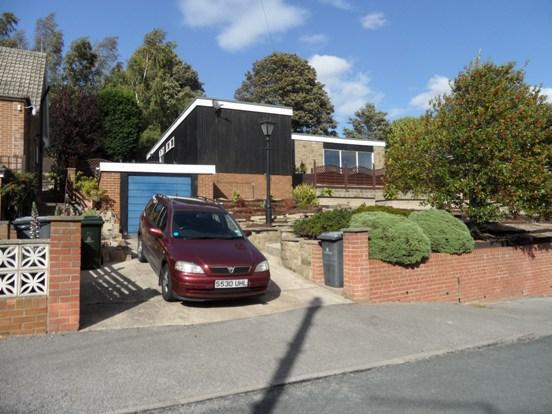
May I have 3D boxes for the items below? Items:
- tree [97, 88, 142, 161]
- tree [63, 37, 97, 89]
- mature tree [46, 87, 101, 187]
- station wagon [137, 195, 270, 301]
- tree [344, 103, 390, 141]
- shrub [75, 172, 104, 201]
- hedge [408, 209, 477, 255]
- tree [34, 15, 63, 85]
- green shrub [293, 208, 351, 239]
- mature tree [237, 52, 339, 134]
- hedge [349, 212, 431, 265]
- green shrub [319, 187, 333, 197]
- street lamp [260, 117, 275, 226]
[{"bbox_3d":[-9.142,-4.471,22.500,2.700,5.300,2.600,0,-1,0],"label":"tree"},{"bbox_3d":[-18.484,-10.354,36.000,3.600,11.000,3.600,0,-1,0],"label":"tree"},{"bbox_3d":[-9.524,-3.222,18.000,2.700,4.800,2.600,0,-2,0],"label":"mature tree"},{"bbox_3d":[-1.590,0.650,7.620,1.730,1.490,4.270,2,5,-27],"label":"station wagon"},{"bbox_3d":[10.998,-7.919,46.000,5.800,9.000,5.500,0,-1,0],"label":"tree"},{"bbox_3d":[-5.556,-0.611,11.400,0.900,0.850,0.800,0,-1,0],"label":"shrub"},{"bbox_3d":[3.740,0.557,8.700,1.500,1.000,1.350,1,-2,-30],"label":"hedge"},{"bbox_3d":[-19.617,-9.528,33.000,3.200,14.200,3.200,0,-2,0],"label":"tree"},{"bbox_3d":[1.128,0.384,8.900,1.500,0.700,1.300,1,-2,-30],"label":"green shrub"},{"bbox_3d":[0.894,-8.607,36.000,9.400,11.800,9.000,0,-2,0],"label":"mature tree"},{"bbox_3d":[2.220,0.580,7.500,1.550,1.020,1.350,1,-2,-27],"label":"hedge"},{"bbox_3d":[2.561,-0.794,19.600,0.700,0.520,0.600,0,-1,0],"label":"green shrub"},{"bbox_3d":[-0.229,-0.956,10.300,0.400,2.860,0.400,1,-1,-25],"label":"street lamp"}]

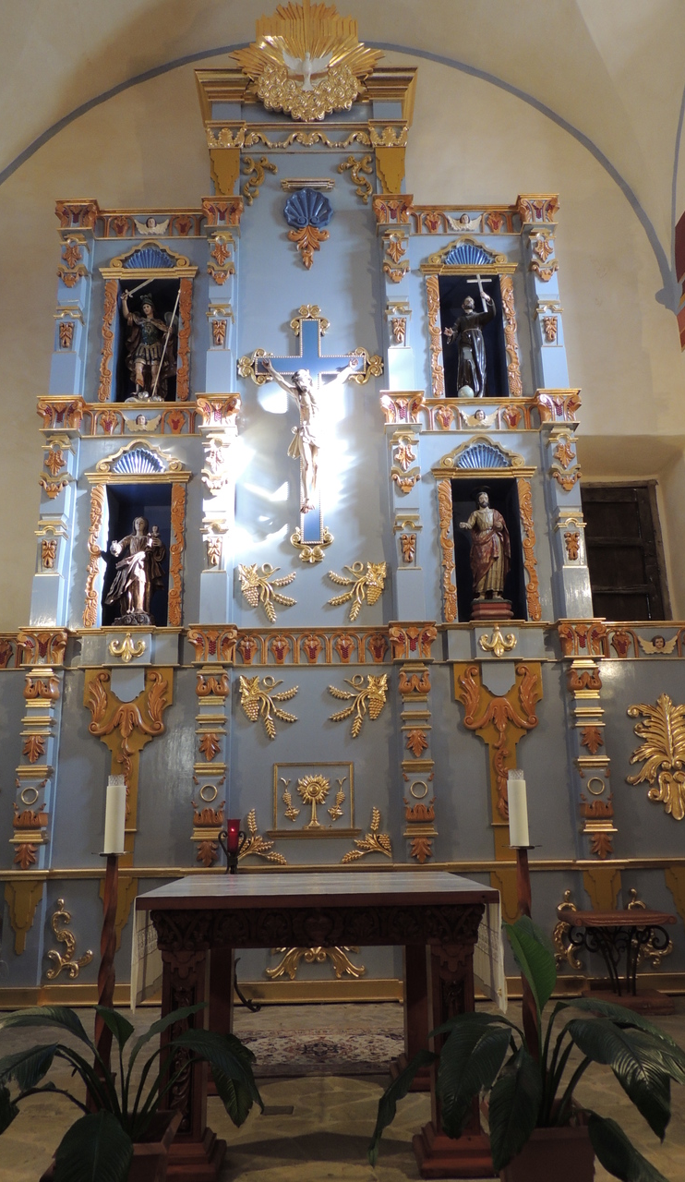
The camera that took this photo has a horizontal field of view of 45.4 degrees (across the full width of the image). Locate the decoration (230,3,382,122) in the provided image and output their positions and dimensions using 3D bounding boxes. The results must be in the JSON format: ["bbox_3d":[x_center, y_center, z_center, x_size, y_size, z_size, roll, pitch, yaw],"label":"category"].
[{"bbox_3d":[-0.342,-5.096,7.839,1.503,1.659,0.320,-1,-15,-1],"label":"decoration"}]

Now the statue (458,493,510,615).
[{"bbox_3d":[1.224,-0.306,6.976,0.422,1.186,0.380,-4,-15,9],"label":"statue"}]

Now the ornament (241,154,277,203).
[{"bbox_3d":[-0.776,-3.878,7.732,0.341,0.558,0.070,-1,-15,-1],"label":"ornament"}]

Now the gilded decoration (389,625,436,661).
[{"bbox_3d":[0.564,0.425,6.649,0.379,0.333,0.190,-1,-15,-1],"label":"gilded decoration"}]

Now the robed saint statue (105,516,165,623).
[{"bbox_3d":[-1.766,-0.160,7.003,0.451,0.951,0.320,-1,-16,0],"label":"robed saint statue"}]

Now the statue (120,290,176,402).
[{"bbox_3d":[-1.787,-2.258,7.629,0.459,1.164,0.360,-1,-16,0],"label":"statue"}]

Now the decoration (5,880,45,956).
[{"bbox_3d":[-2.359,2.406,6.057,0.302,0.531,0.050,-1,-15,-1],"label":"decoration"}]

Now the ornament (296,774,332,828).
[{"bbox_3d":[-0.220,1.641,6.393,0.269,0.406,0.060,-1,-16,0],"label":"ornament"}]

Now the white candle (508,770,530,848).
[{"bbox_3d":[0.776,0.958,3.618,0.086,0.335,0.086,-1,-16,0],"label":"white candle"}]

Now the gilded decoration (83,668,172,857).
[{"bbox_3d":[-1.715,1.351,6.465,0.714,1.514,0.090,-1,-15,-1],"label":"gilded decoration"}]

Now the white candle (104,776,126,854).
[{"bbox_3d":[-0.996,0.983,3.605,0.086,0.325,0.086,-1,-16,0],"label":"white candle"}]

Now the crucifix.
[{"bbox_3d":[-0.271,-1.460,7.134,1.305,2.464,0.240,-1,-15,-1],"label":"crucifix"}]

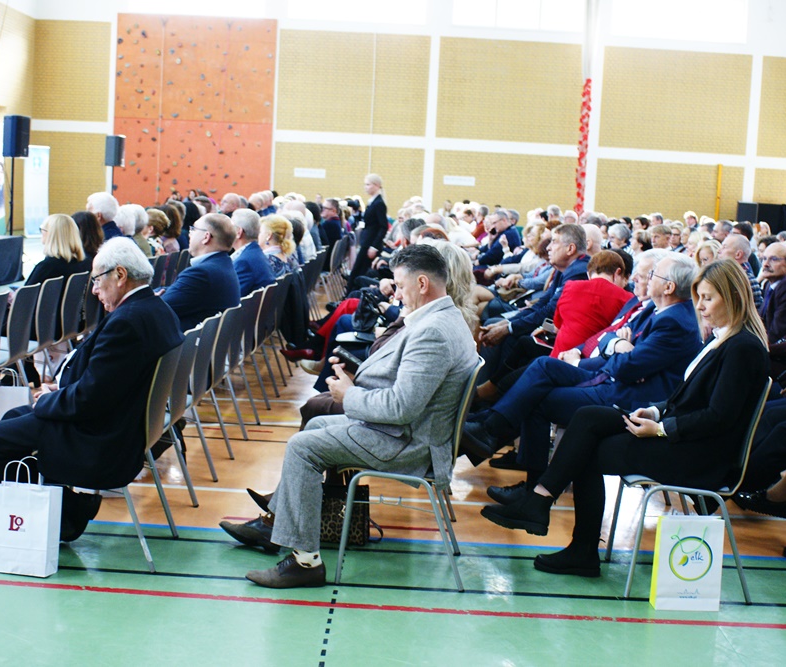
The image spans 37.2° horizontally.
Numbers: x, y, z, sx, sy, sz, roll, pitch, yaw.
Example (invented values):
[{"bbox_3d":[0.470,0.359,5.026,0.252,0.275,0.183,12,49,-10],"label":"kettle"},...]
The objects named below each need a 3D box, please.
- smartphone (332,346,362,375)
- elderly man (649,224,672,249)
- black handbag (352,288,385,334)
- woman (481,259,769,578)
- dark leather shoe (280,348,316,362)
[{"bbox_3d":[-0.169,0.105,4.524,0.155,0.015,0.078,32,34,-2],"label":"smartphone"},{"bbox_3d":[2.212,-0.314,10.688,0.830,1.350,0.520,1,7,-17],"label":"elderly man"},{"bbox_3d":[-0.175,-0.150,7.543,0.180,0.270,0.260,3,7,1],"label":"black handbag"},{"bbox_3d":[0.871,0.331,4.589,1.050,1.310,0.490,3,7,1],"label":"woman"},{"bbox_3d":[-0.713,0.170,8.726,0.265,0.105,0.090,9,7,0],"label":"dark leather shoe"}]

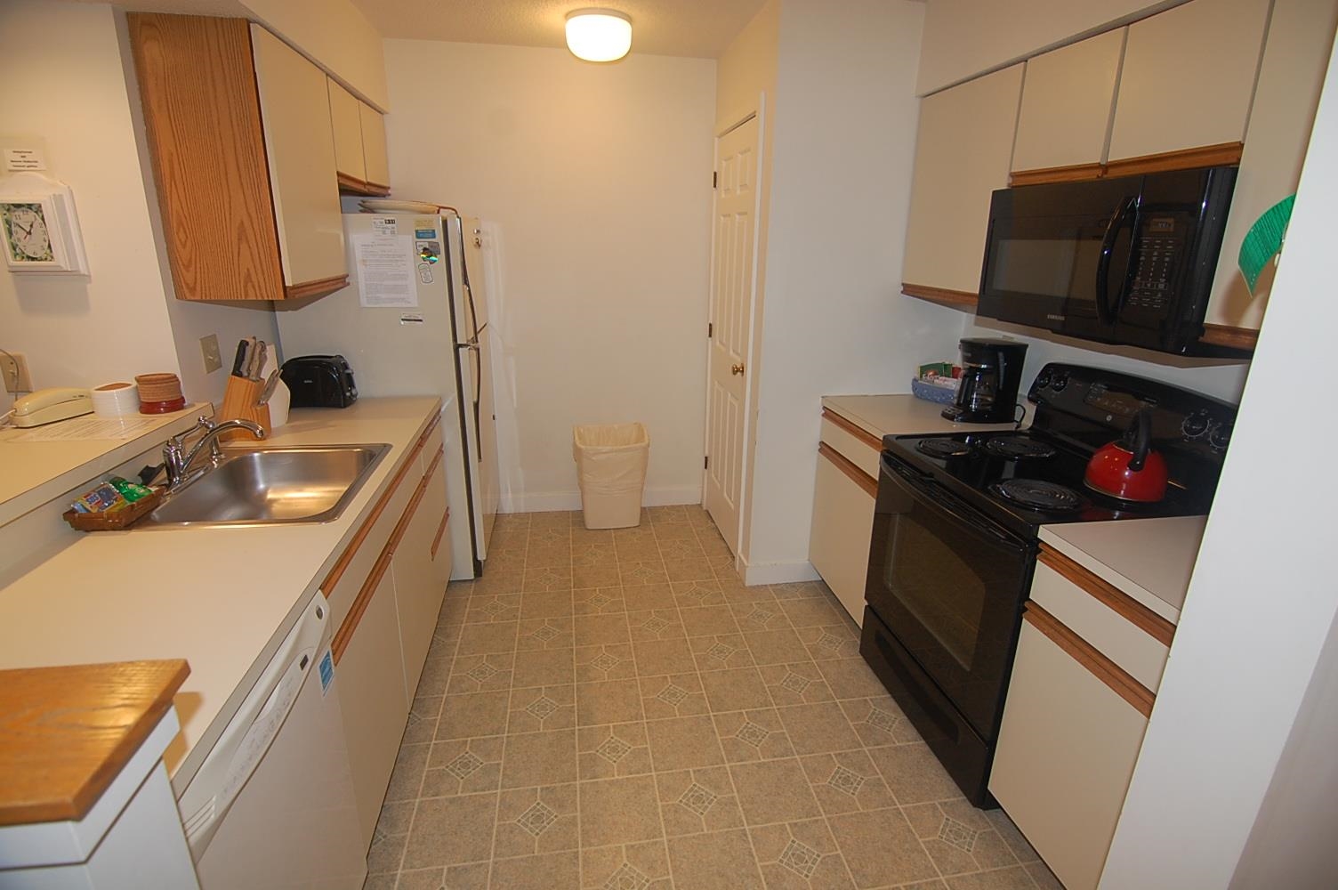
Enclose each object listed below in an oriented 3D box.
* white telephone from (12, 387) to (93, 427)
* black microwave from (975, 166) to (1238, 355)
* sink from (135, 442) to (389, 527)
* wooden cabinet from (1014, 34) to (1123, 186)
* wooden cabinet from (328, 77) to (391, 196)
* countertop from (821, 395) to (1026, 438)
[{"bbox_3d":[-1.734,-0.114,1.657,0.080,0.080,0.205,7,19,16],"label":"white telephone"},{"bbox_3d":[1.352,-0.550,1.761,0.428,0.427,0.723,-2,18,-10],"label":"black microwave"},{"bbox_3d":[-1.136,0.188,1.663,0.572,0.186,0.573,-2,18,-10],"label":"sink"},{"bbox_3d":[1.371,-1.019,1.860,0.330,0.386,0.357,-2,18,-10],"label":"wooden cabinet"},{"bbox_3d":[-1.518,-1.331,2.606,0.325,0.369,0.789,-2,18,-10],"label":"wooden cabinet"},{"bbox_3d":[1.098,-0.121,2.590,0.690,0.045,0.630,-2,19,-9],"label":"countertop"}]

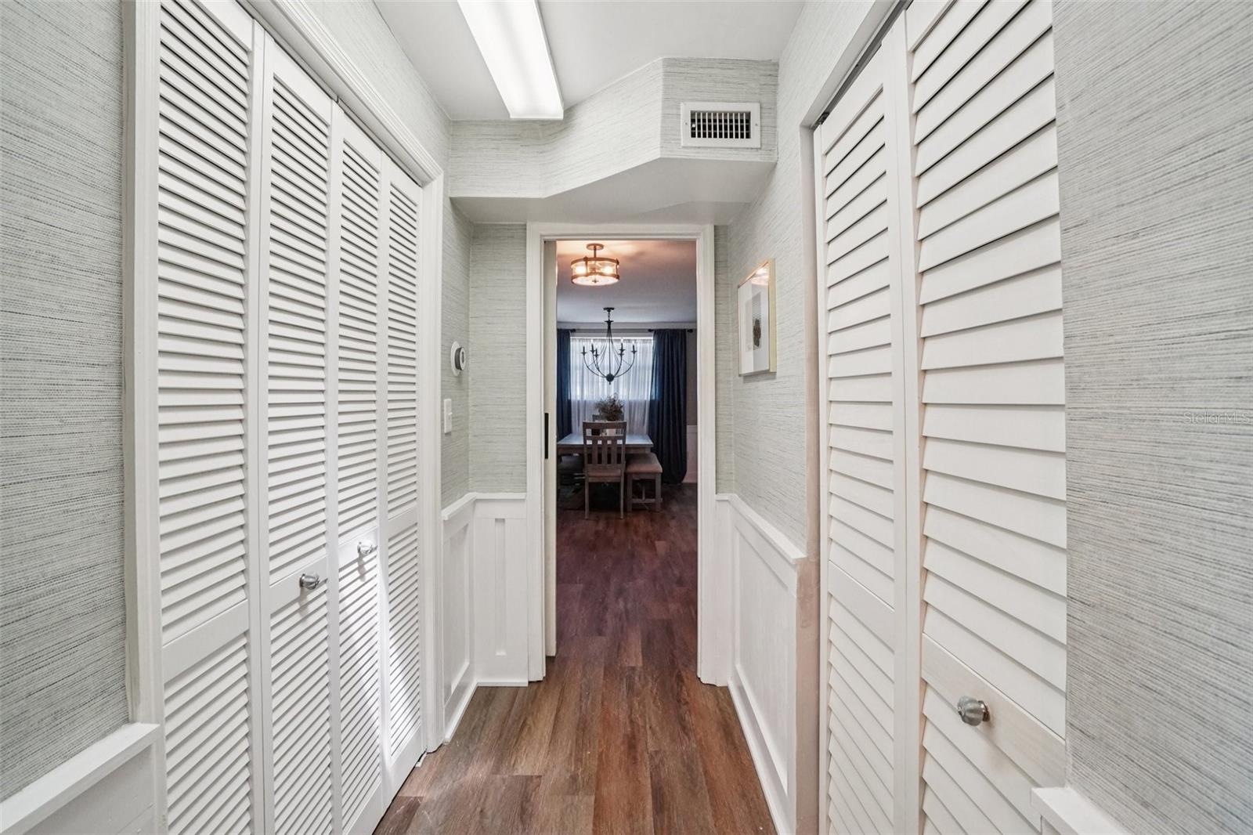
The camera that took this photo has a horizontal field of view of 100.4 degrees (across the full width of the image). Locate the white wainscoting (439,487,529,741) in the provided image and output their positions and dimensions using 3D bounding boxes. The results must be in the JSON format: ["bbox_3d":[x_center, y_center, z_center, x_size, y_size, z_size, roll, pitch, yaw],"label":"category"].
[{"bbox_3d":[-0.590,0.795,2.230,0.270,0.880,0.380,0,2,0],"label":"white wainscoting"}]

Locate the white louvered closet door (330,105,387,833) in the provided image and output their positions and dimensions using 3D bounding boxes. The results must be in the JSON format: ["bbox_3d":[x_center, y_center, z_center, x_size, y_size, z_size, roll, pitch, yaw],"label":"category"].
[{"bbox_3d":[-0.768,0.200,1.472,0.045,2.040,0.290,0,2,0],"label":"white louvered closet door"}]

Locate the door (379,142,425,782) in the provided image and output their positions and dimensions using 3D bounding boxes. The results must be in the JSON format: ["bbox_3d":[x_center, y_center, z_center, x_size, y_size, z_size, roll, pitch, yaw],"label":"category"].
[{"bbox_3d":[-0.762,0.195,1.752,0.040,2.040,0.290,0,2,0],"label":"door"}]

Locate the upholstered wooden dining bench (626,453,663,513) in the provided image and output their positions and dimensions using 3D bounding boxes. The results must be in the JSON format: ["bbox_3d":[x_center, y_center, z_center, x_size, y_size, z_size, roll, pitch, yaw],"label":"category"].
[{"bbox_3d":[0.205,0.797,6.618,0.420,0.505,1.280,0,2,0],"label":"upholstered wooden dining bench"}]

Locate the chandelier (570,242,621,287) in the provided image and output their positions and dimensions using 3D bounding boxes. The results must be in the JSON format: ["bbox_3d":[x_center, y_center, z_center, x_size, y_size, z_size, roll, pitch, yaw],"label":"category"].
[{"bbox_3d":[-0.230,-1.130,3.830,0.355,0.285,0.355,0,2,0],"label":"chandelier"}]

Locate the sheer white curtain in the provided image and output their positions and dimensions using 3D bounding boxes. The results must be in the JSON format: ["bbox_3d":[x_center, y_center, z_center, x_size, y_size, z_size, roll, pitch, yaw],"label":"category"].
[{"bbox_3d":[-0.210,-0.360,7.820,1.350,1.780,0.100,0,2,0],"label":"sheer white curtain"}]

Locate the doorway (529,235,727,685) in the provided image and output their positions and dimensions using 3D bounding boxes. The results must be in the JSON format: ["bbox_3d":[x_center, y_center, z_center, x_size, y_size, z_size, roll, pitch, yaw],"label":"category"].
[{"bbox_3d":[-0.025,0.168,2.475,0.880,2.120,0.150,0,2,0],"label":"doorway"}]

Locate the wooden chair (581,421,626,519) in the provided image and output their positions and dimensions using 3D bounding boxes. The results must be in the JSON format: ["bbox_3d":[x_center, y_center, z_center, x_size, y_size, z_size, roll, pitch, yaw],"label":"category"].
[{"bbox_3d":[-0.240,0.565,5.920,0.470,1.040,0.540,0,2,0],"label":"wooden chair"}]

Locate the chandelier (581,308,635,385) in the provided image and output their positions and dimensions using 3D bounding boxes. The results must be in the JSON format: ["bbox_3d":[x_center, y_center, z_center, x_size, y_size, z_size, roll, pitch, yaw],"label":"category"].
[{"bbox_3d":[-0.224,-0.910,6.640,0.680,0.970,0.680,0,2,0],"label":"chandelier"}]

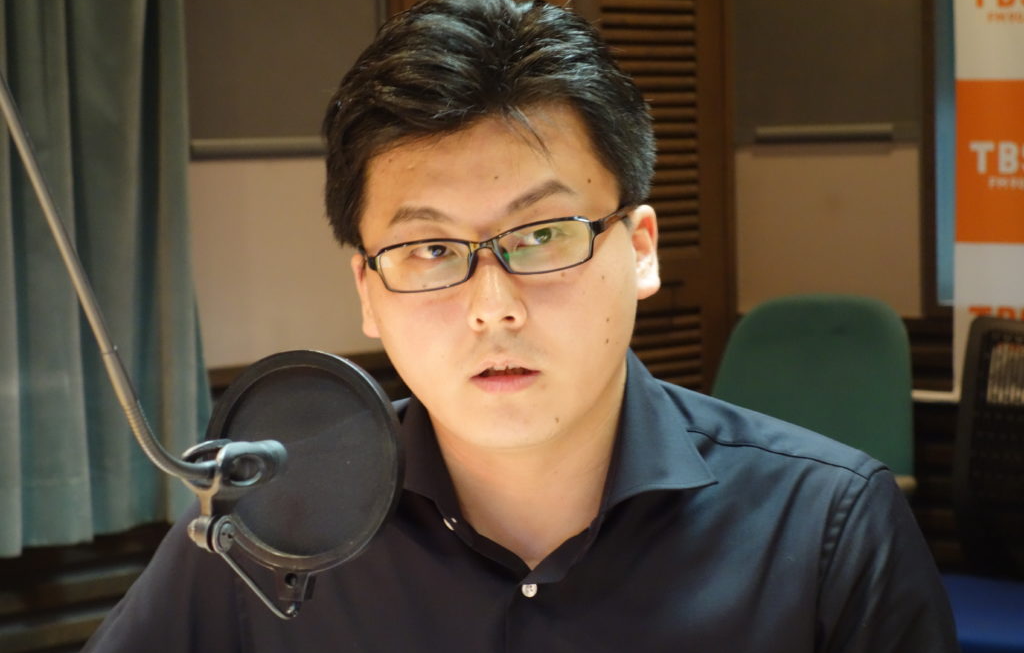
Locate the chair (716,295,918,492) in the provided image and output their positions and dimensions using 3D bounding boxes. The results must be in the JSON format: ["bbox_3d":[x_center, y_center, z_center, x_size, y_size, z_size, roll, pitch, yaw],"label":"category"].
[{"bbox_3d":[0.453,0.419,5.032,0.570,0.910,0.570,1,5,32],"label":"chair"}]

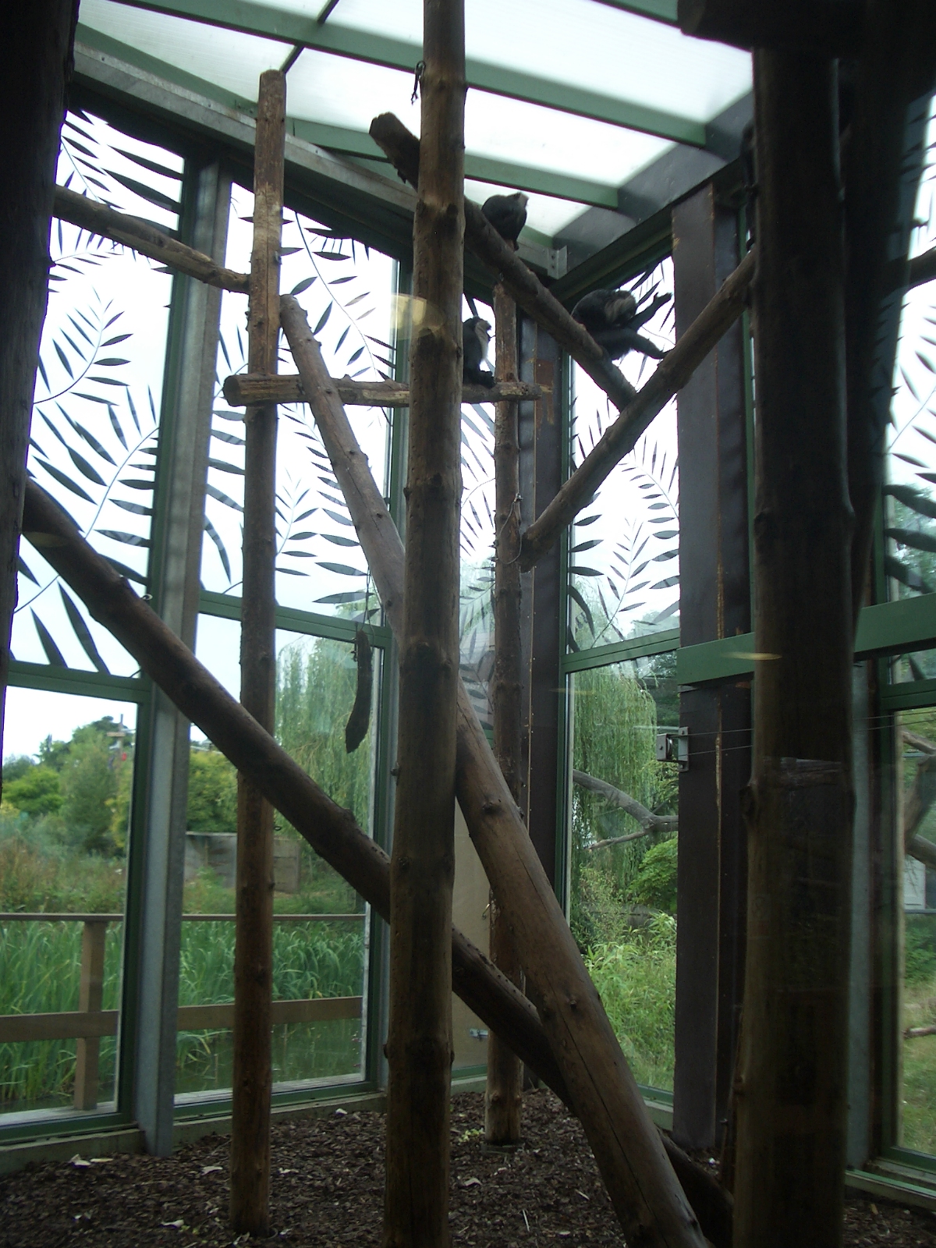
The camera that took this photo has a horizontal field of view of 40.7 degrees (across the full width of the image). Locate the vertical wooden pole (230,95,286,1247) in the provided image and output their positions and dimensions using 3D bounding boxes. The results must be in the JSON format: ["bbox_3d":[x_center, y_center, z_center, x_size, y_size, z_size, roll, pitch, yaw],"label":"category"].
[{"bbox_3d":[-0.950,-0.068,5.833,0.155,5.403,0.155,0,-9,0],"label":"vertical wooden pole"}]

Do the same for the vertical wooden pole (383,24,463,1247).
[{"bbox_3d":[-0.133,-0.252,4.723,0.210,5.440,0.210,1,-9,0],"label":"vertical wooden pole"}]

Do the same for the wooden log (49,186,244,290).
[{"bbox_3d":[-1.423,-1.711,5.677,0.125,0.125,1.129,-7,-12,41],"label":"wooden log"}]

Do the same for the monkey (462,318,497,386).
[{"bbox_3d":[0.037,-1.584,7.362,0.290,0.420,0.250,4,-10,-14],"label":"monkey"}]

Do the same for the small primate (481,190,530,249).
[{"bbox_3d":[0.224,-2.472,7.738,0.310,0.360,0.250,4,-10,-17],"label":"small primate"}]

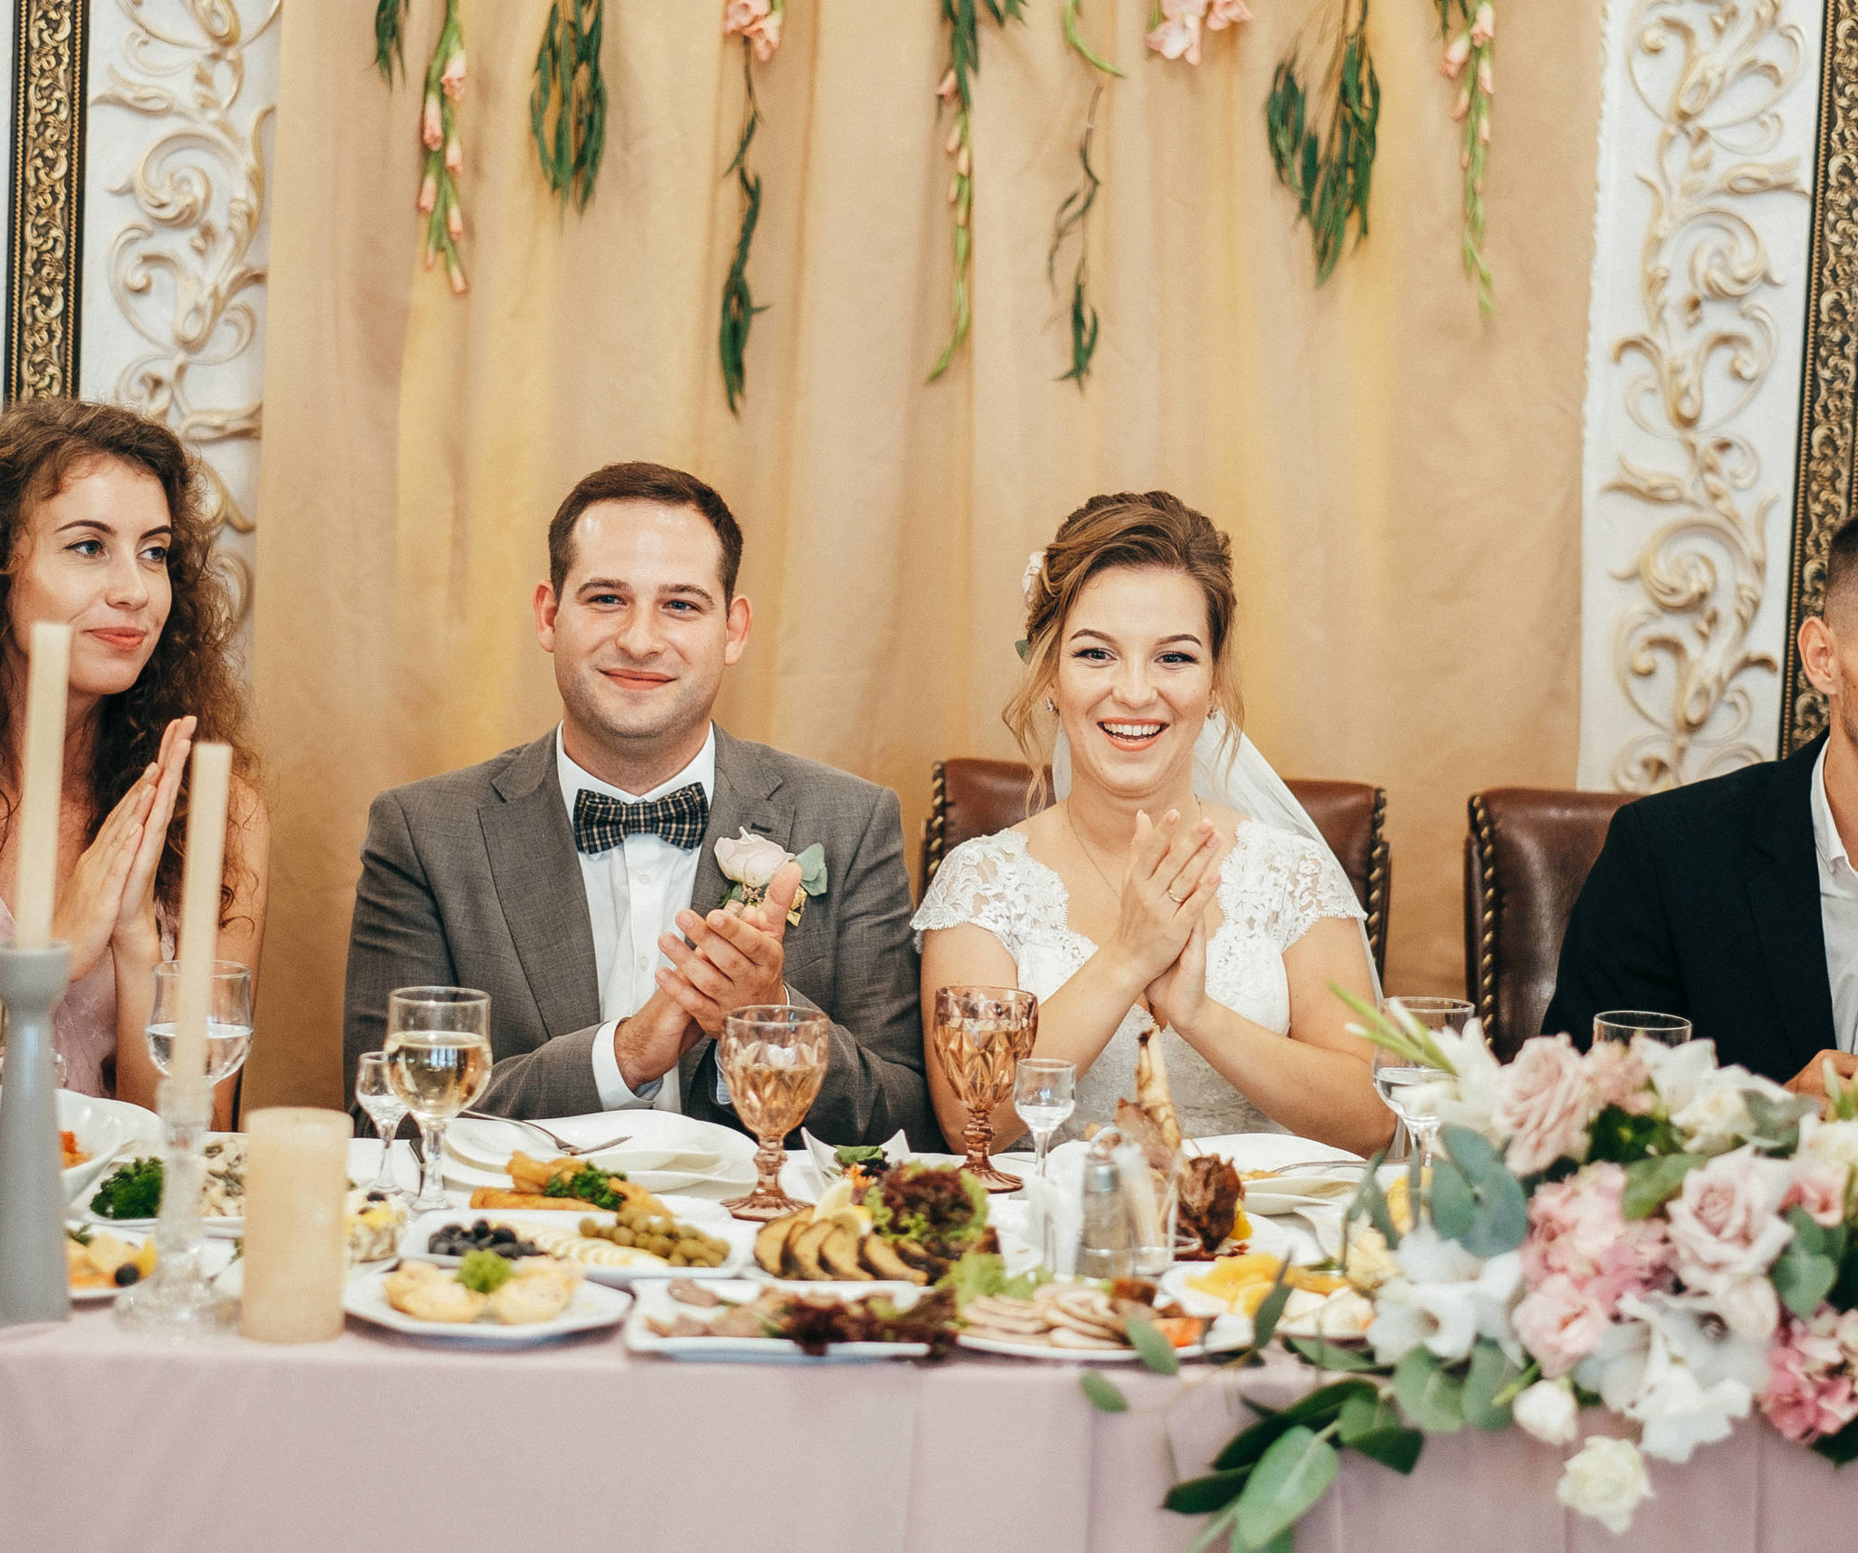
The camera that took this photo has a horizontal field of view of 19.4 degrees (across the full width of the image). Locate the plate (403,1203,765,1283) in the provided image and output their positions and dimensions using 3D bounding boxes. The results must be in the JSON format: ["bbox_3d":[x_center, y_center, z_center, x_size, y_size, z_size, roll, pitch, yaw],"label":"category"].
[{"bbox_3d":[-0.260,0.350,4.066,0.262,0.041,0.190,2,6,0],"label":"plate"}]

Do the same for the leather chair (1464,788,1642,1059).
[{"bbox_3d":[0.680,0.555,4.683,0.460,1.030,0.600,2,6,-3],"label":"leather chair"}]

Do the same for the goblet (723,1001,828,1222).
[{"bbox_3d":[-0.121,0.266,4.324,0.085,0.158,0.085,2,6,0],"label":"goblet"}]

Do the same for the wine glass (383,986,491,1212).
[{"bbox_3d":[-0.377,0.247,4.156,0.082,0.163,0.082,2,6,-3],"label":"wine glass"}]

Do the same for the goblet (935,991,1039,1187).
[{"bbox_3d":[0.049,0.255,4.477,0.085,0.157,0.085,2,6,0],"label":"goblet"}]

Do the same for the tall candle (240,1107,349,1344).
[{"bbox_3d":[-0.444,0.315,3.808,0.073,0.154,0.073,2,6,0],"label":"tall candle"}]

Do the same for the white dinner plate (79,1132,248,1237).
[{"bbox_3d":[-0.529,0.304,4.090,0.200,0.050,0.220,2,6,-3],"label":"white dinner plate"}]

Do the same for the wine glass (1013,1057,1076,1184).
[{"bbox_3d":[0.092,0.283,4.300,0.048,0.102,0.048,2,6,-3],"label":"wine glass"}]

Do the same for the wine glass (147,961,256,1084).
[{"bbox_3d":[-0.588,0.240,4.350,0.083,0.170,0.083,2,6,0],"label":"wine glass"}]

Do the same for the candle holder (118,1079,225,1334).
[{"bbox_3d":[-0.533,0.298,3.834,0.080,0.175,0.080,2,6,0],"label":"candle holder"}]

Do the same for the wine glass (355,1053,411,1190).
[{"bbox_3d":[-0.421,0.269,4.218,0.046,0.102,0.046,2,6,-3],"label":"wine glass"}]

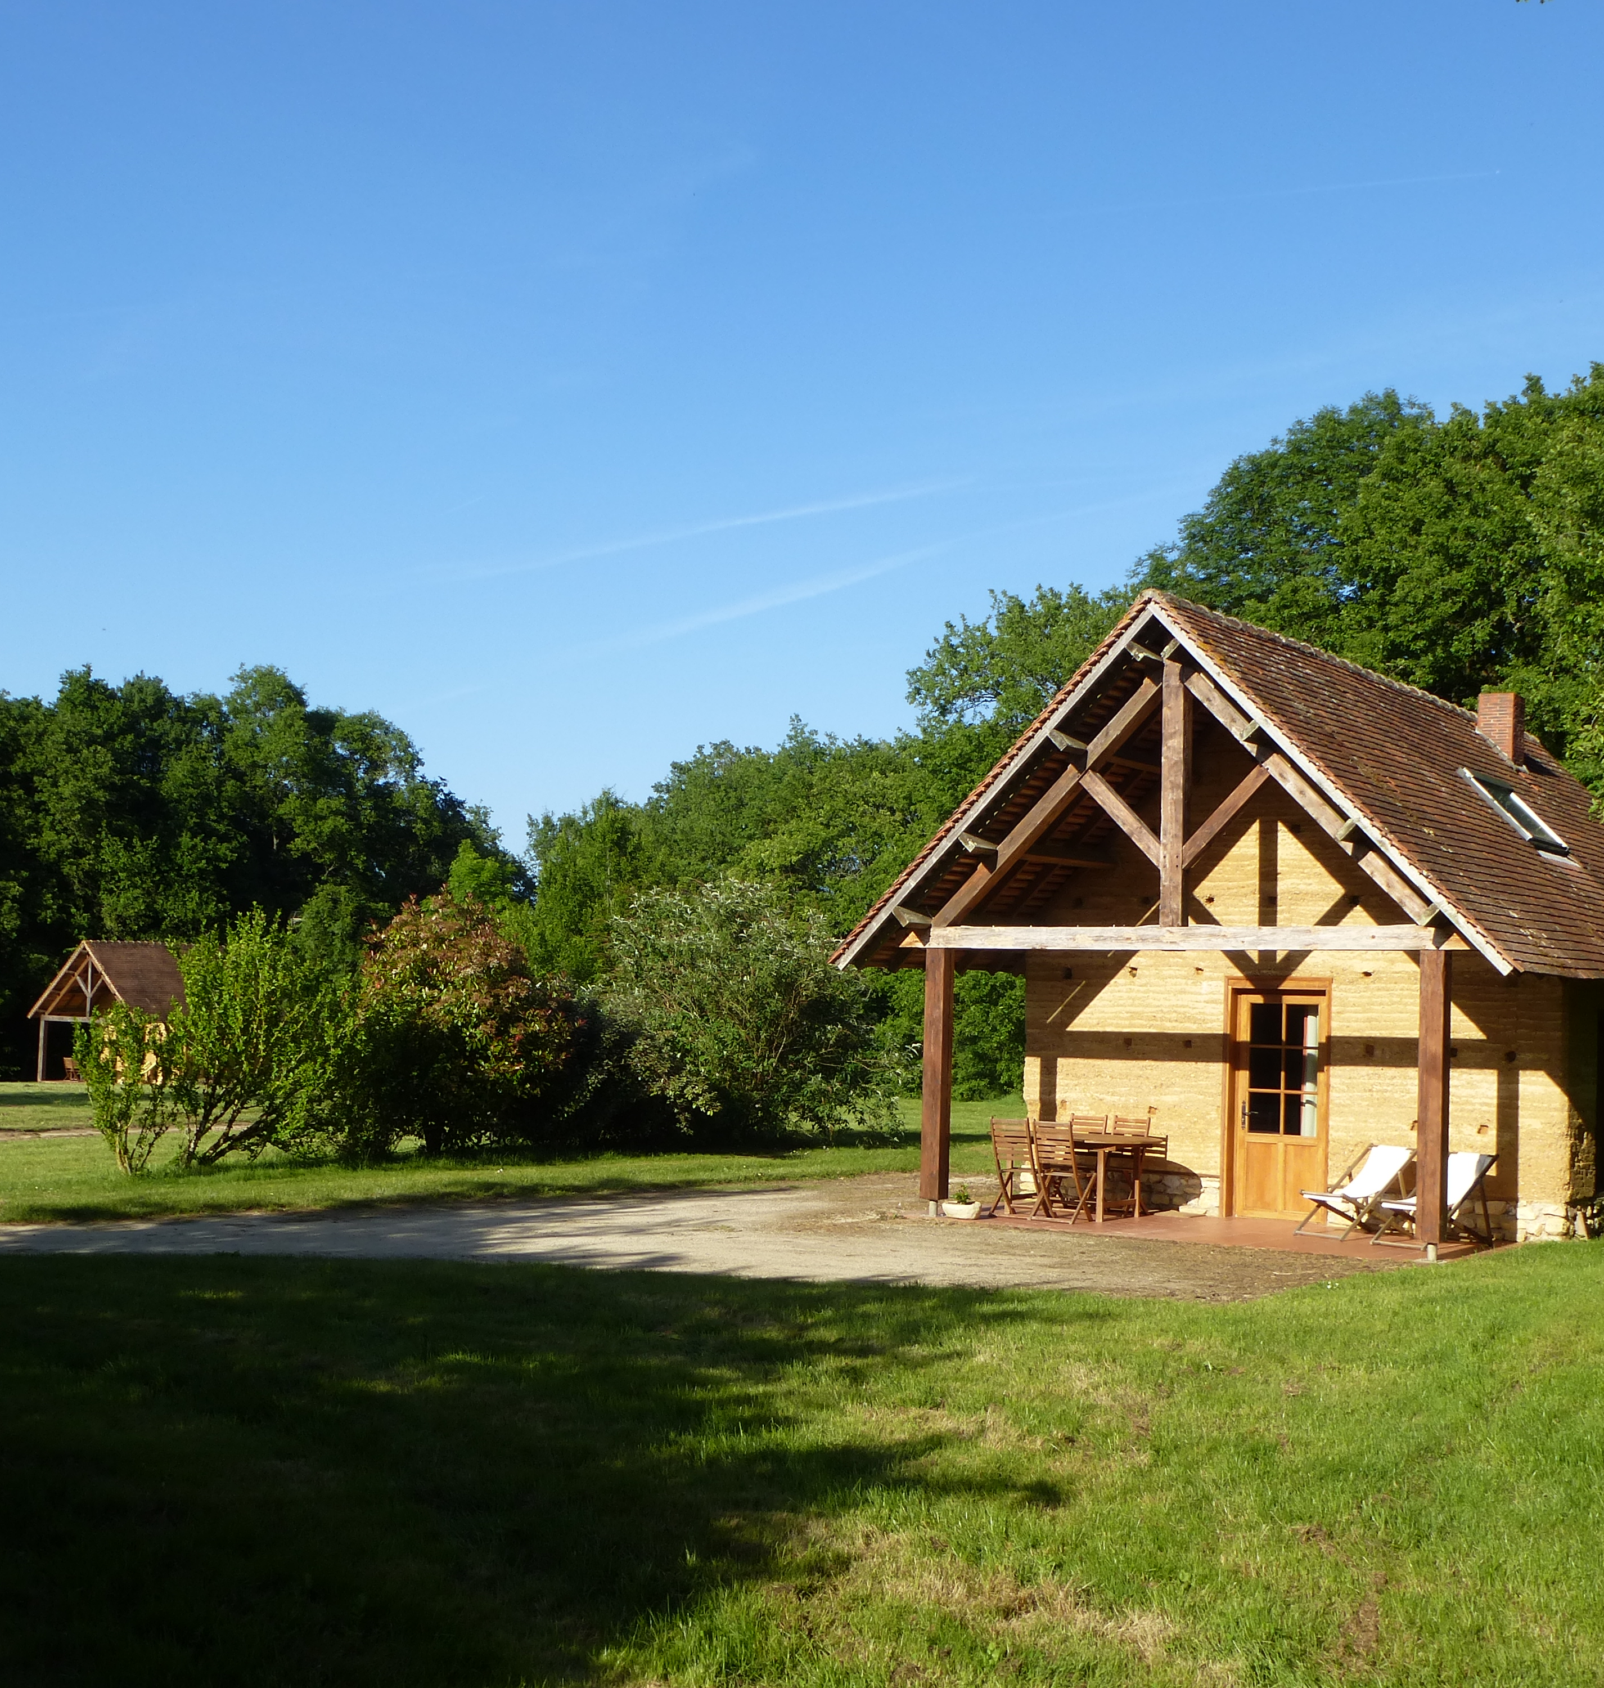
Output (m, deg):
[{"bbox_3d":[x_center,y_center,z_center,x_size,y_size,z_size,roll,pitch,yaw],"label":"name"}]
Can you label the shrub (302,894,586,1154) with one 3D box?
[{"bbox_3d":[-4.131,2.124,25.904,3.170,3.080,3.200,2,-4,0],"label":"shrub"}]

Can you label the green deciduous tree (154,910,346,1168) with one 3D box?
[{"bbox_3d":[-5.822,2.048,23.198,2.070,2.720,2.100,2,-4,0],"label":"green deciduous tree"}]

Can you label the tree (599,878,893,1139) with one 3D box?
[{"bbox_3d":[-0.757,2.303,30.712,4.130,3.660,3.900,2,-4,0],"label":"tree"}]

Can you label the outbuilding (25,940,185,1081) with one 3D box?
[{"bbox_3d":[-23.954,6.572,85.277,5.600,5.300,10.200,-1,-5,27],"label":"outbuilding"}]

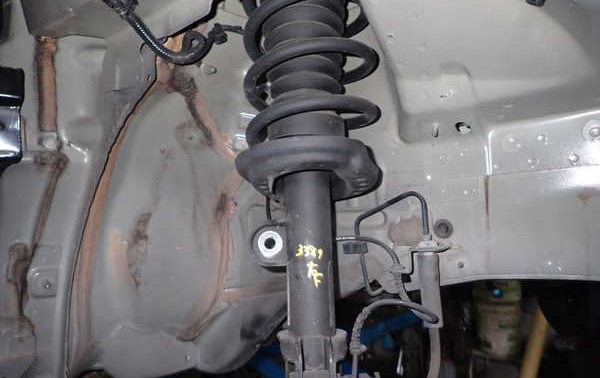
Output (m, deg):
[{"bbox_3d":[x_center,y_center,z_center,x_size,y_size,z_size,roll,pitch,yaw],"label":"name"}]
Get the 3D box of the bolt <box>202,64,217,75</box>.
[{"bbox_3d":[-0.129,-0.171,0.620,0.015,0.015,0.014,6,3,-31],"label":"bolt"}]

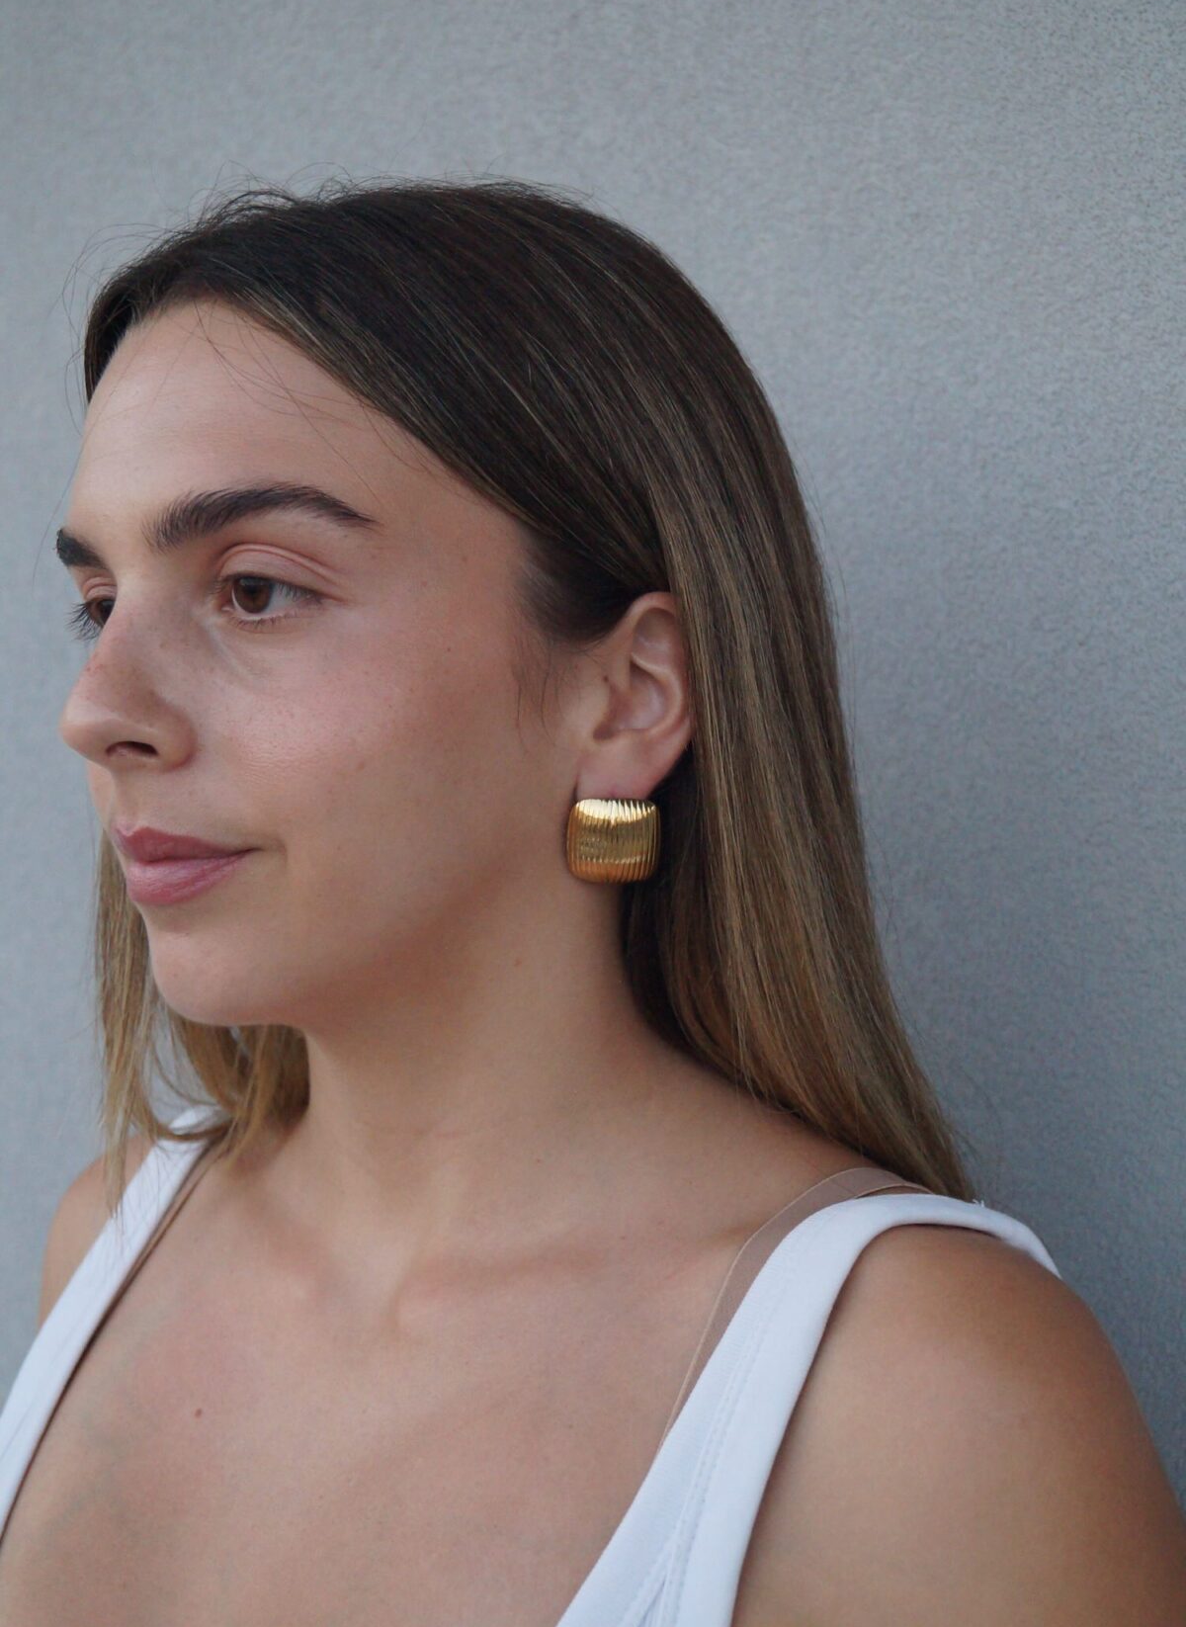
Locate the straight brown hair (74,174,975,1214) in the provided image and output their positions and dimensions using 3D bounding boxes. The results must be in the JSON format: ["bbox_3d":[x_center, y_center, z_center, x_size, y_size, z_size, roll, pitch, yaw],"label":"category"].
[{"bbox_3d":[-0.026,-0.034,0.765,0.228,0.302,0.190,0,0,-44],"label":"straight brown hair"}]

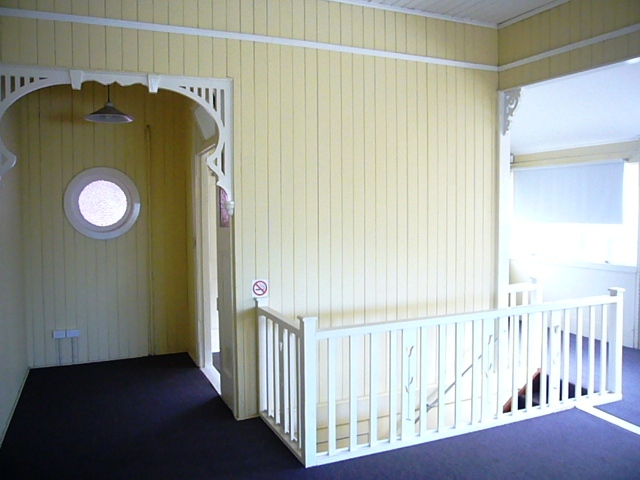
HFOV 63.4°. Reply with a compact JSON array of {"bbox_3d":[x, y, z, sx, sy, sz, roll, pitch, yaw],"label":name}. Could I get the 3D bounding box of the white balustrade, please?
[{"bbox_3d":[1.028,0.872,4.135,2.838,0.932,0.916,-2,5,-24],"label":"white balustrade"}]

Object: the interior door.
[{"bbox_3d":[-0.744,0.335,4.156,0.045,2.038,0.528,-2,5,-24],"label":"interior door"}]

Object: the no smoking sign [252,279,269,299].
[{"bbox_3d":[-0.448,0.377,3.943,0.116,0.145,0.008,-2,5,-24],"label":"no smoking sign"}]

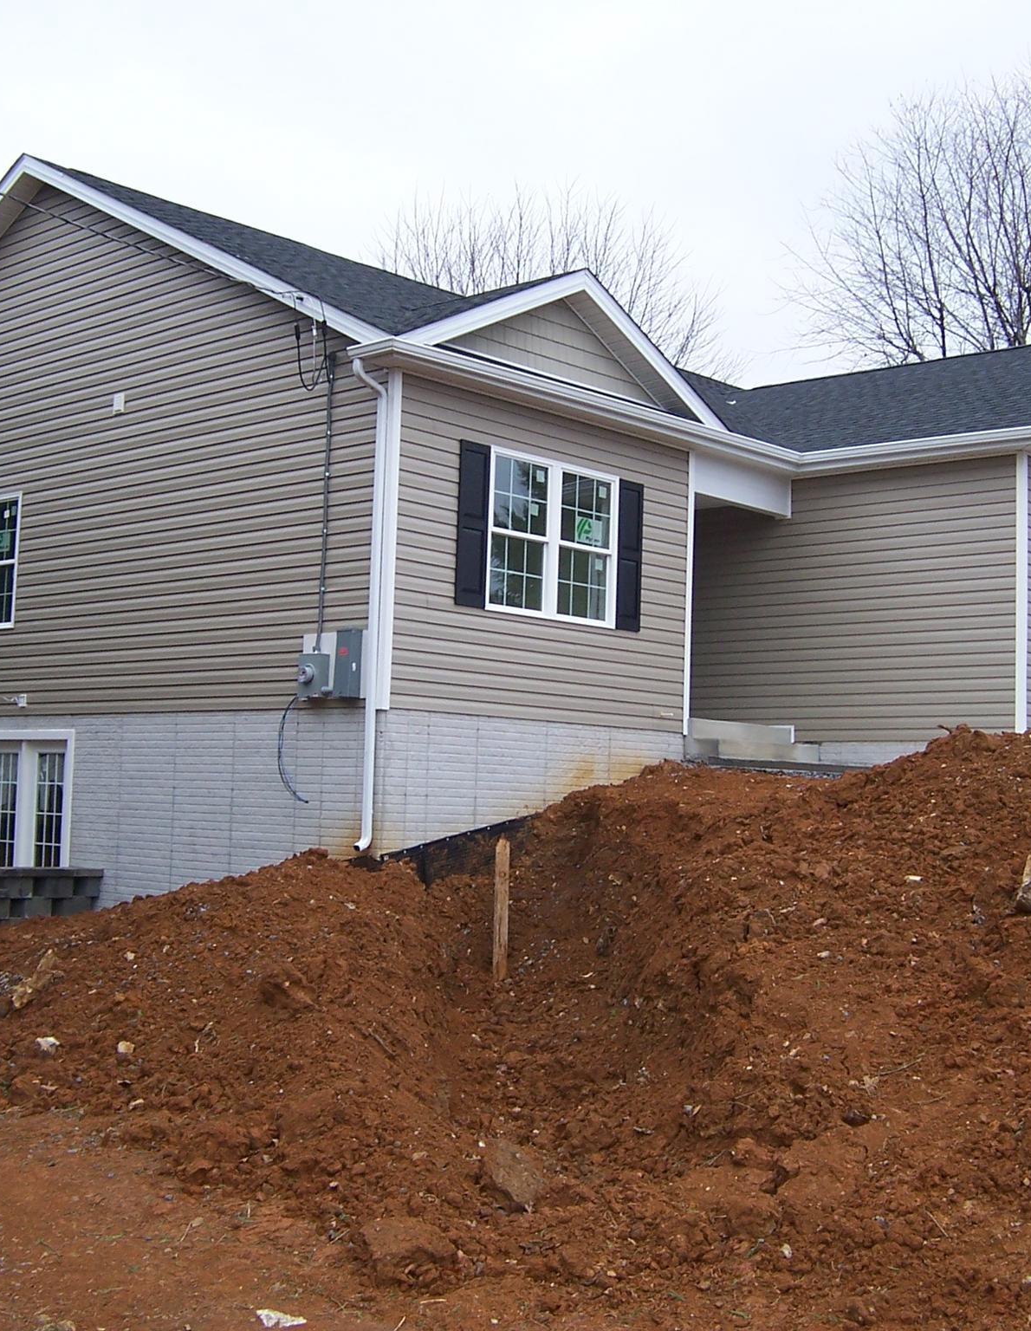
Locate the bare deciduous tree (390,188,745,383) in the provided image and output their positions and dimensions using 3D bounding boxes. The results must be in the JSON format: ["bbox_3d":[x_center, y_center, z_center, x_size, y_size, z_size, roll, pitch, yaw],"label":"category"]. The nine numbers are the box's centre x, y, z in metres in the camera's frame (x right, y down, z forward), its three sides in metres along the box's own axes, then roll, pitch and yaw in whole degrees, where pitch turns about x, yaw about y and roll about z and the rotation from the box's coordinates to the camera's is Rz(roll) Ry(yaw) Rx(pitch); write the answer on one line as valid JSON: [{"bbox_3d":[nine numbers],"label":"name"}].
[{"bbox_3d":[0.899,-4.976,46.555,9.541,16.945,9.541,2,-5,1],"label":"bare deciduous tree"}]

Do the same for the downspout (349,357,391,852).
[{"bbox_3d":[-1.345,-0.531,14.603,0.090,4.239,0.400,-3,-6,43],"label":"downspout"}]

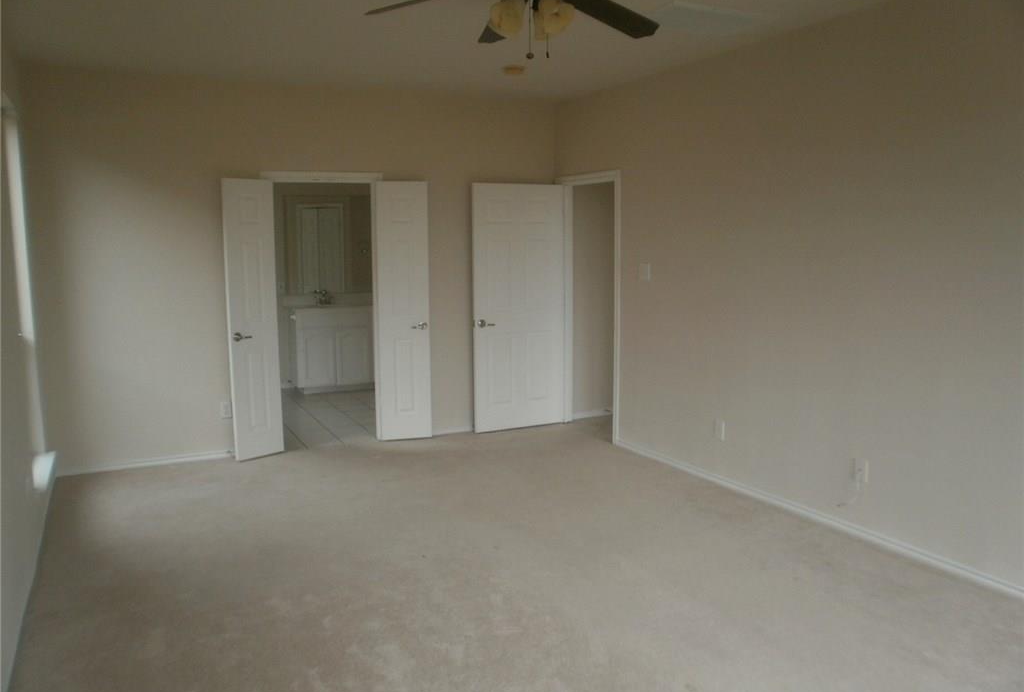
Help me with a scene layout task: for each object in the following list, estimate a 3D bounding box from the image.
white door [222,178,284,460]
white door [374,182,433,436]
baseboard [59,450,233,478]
[{"bbox_3d":[-1.886,-0.192,5.625,0.045,2.032,0.390,7,10,42],"label":"white door"},{"bbox_3d":[-0.852,-0.257,6.082,0.405,2.032,0.045,-2,8,-12],"label":"white door"},{"bbox_3d":[-2.510,0.827,5.556,1.345,0.064,0.016,-4,8,-27],"label":"baseboard"}]

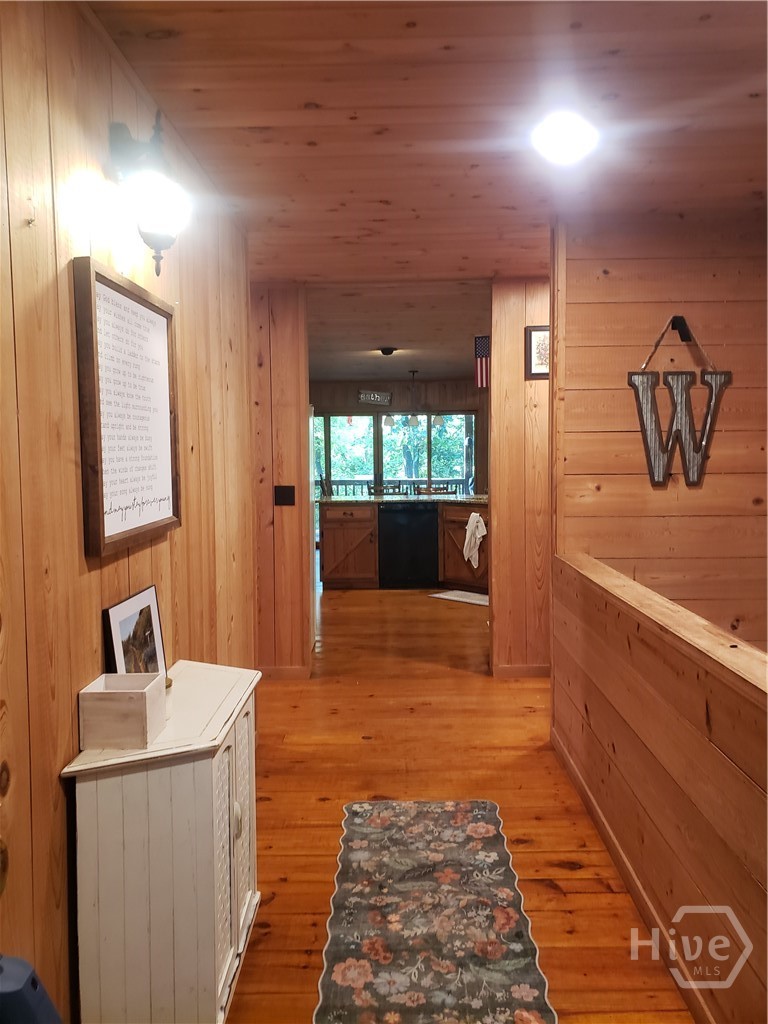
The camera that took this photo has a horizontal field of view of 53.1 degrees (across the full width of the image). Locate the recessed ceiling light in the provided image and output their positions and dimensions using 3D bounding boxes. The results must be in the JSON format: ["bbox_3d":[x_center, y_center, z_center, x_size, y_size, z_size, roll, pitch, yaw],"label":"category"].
[{"bbox_3d":[0.584,-1.209,2.489,0.200,0.050,0.200,-1,4,1],"label":"recessed ceiling light"}]

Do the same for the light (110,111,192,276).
[{"bbox_3d":[-0.577,-0.809,1.958,0.190,0.410,0.160,-1,4,1],"label":"light"}]

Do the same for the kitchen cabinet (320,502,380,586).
[{"bbox_3d":[-0.342,0.344,8.089,0.585,0.870,0.600,-1,4,1],"label":"kitchen cabinet"}]

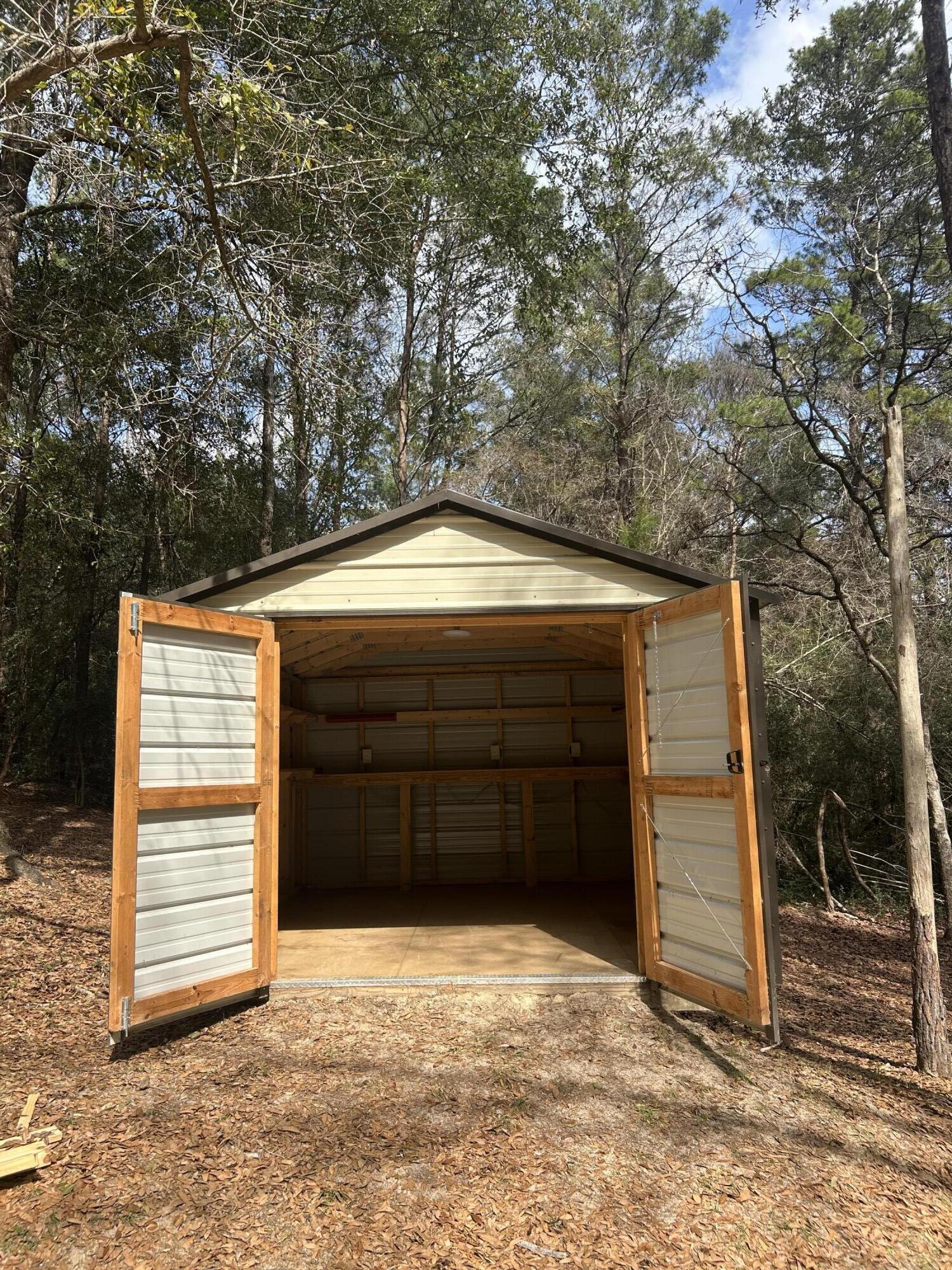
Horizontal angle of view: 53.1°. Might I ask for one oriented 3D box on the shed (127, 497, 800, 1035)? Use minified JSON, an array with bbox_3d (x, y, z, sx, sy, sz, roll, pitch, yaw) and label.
[{"bbox_3d":[-0.083,0.749,6.208,3.280,2.500,4.660,-1,-8,0],"label":"shed"}]

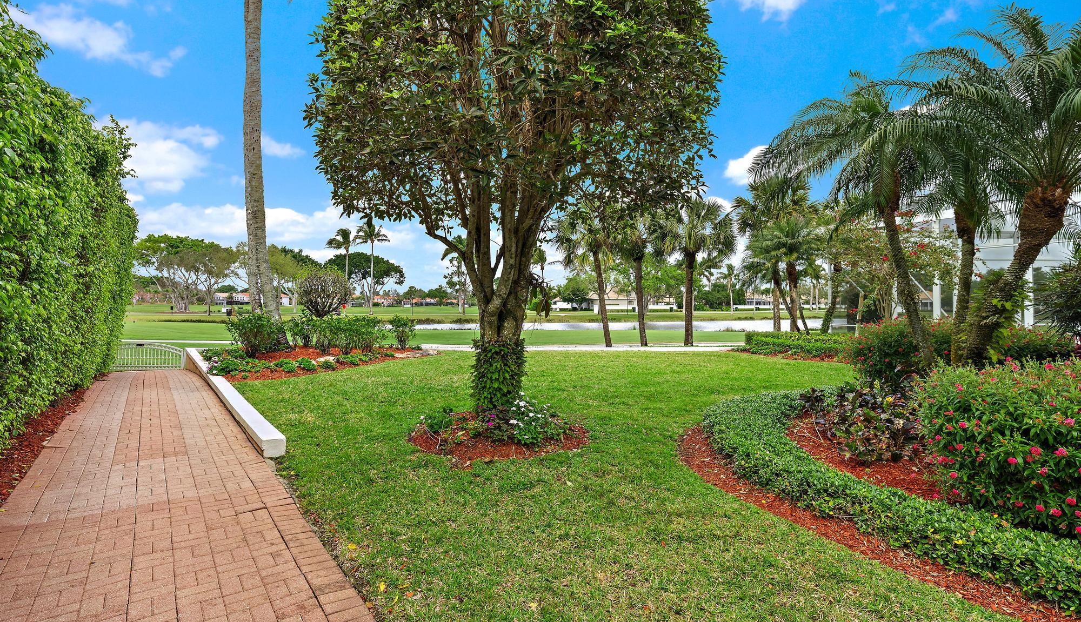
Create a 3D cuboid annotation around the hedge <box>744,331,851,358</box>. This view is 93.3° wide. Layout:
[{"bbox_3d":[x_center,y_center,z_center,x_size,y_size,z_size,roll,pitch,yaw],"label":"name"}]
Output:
[{"bbox_3d":[6.277,0.797,12.500,2.700,0.620,1.300,0,1,15],"label":"hedge"}]

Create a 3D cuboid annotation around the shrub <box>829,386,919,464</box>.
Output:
[{"bbox_3d":[2.807,0.911,4.300,0.760,0.540,0.700,0,1,0],"label":"shrub"}]

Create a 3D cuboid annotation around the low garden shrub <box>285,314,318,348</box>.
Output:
[{"bbox_3d":[-6.649,0.564,14.200,1.010,0.987,0.900,0,1,0],"label":"low garden shrub"}]

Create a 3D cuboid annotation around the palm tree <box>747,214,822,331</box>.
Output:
[{"bbox_3d":[7.542,-0.902,15.800,2.400,4.100,2.400,0,1,0],"label":"palm tree"}]

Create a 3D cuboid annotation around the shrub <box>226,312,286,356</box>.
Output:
[{"bbox_3d":[-6.022,0.500,10.800,1.270,0.930,1.150,0,1,0],"label":"shrub"}]

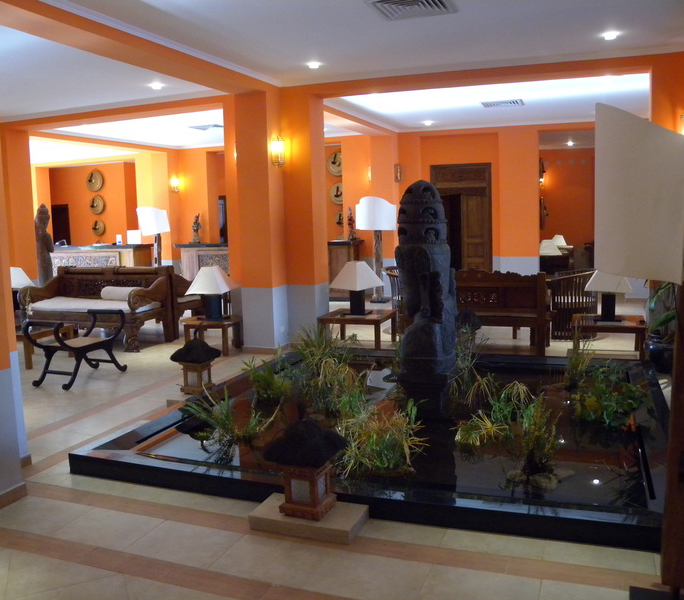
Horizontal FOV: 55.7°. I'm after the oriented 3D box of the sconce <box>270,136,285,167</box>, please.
[{"bbox_3d":[-0.789,-1.813,7.984,0.133,0.398,0.143,1,7,21],"label":"sconce"}]

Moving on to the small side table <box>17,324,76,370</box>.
[{"bbox_3d":[-3.623,0.525,7.520,0.714,0.392,0.724,1,8,21],"label":"small side table"}]

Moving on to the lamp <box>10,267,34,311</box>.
[{"bbox_3d":[-4.787,-0.146,9.483,0.474,0.657,0.474,1,7,21],"label":"lamp"}]

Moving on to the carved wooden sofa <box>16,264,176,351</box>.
[{"bbox_3d":[-3.338,0.088,8.859,1.998,1.040,0.805,1,7,21],"label":"carved wooden sofa"}]

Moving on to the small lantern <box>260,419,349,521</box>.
[{"bbox_3d":[-0.189,0.865,3.445,0.348,0.505,0.348,1,8,20],"label":"small lantern"}]

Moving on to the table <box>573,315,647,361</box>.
[{"bbox_3d":[2.964,0.432,7.231,0.761,0.386,0.769,1,8,20],"label":"table"}]

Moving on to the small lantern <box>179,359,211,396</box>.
[{"bbox_3d":[-1.331,0.685,5.928,0.260,0.300,0.260,1,8,20],"label":"small lantern"}]

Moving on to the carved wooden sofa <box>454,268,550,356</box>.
[{"bbox_3d":[1.617,0.095,7.683,1.672,0.999,0.795,1,7,21],"label":"carved wooden sofa"}]

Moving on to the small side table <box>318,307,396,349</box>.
[{"bbox_3d":[0.214,0.385,8.100,0.780,0.420,0.820,1,8,22],"label":"small side table"}]

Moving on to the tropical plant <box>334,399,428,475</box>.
[{"bbox_3d":[0.285,0.840,3.979,0.486,0.381,0.470,1,8,20],"label":"tropical plant"}]

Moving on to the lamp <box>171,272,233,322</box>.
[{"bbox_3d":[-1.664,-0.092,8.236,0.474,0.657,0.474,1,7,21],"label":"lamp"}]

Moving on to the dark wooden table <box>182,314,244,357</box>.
[{"bbox_3d":[-1.601,0.454,8.009,0.770,0.410,0.770,1,8,20],"label":"dark wooden table"}]

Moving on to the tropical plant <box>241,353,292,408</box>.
[{"bbox_3d":[-0.642,0.676,5.500,0.440,0.440,0.420,-2,7,0],"label":"tropical plant"}]

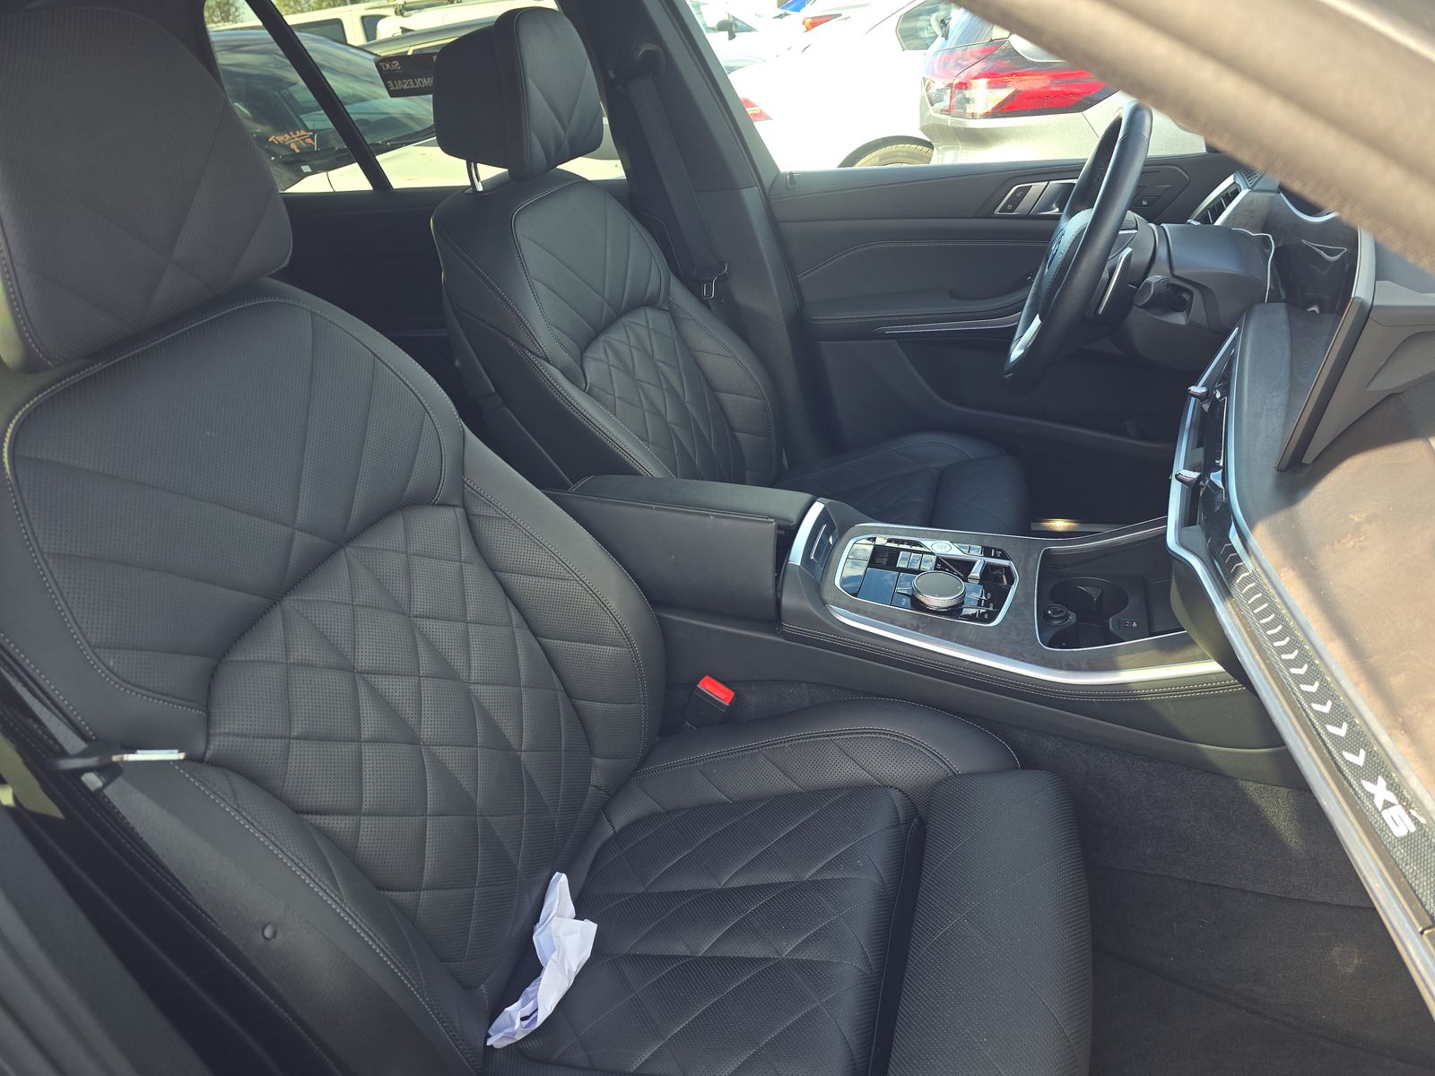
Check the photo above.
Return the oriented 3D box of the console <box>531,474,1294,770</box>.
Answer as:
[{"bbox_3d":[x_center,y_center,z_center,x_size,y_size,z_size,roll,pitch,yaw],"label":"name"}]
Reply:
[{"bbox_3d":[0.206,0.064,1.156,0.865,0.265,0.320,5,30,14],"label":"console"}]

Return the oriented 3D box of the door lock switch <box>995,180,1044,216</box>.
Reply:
[{"bbox_3d":[0.481,-0.542,1.525,0.072,0.050,0.020,4,28,17],"label":"door lock switch"}]

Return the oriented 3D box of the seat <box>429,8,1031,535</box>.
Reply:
[{"bbox_3d":[0.071,-0.287,1.448,0.840,0.940,0.530,5,30,14],"label":"seat"}]

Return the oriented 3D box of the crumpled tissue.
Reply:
[{"bbox_3d":[-0.148,0.367,0.824,0.061,0.043,0.172,5,30,14],"label":"crumpled tissue"}]

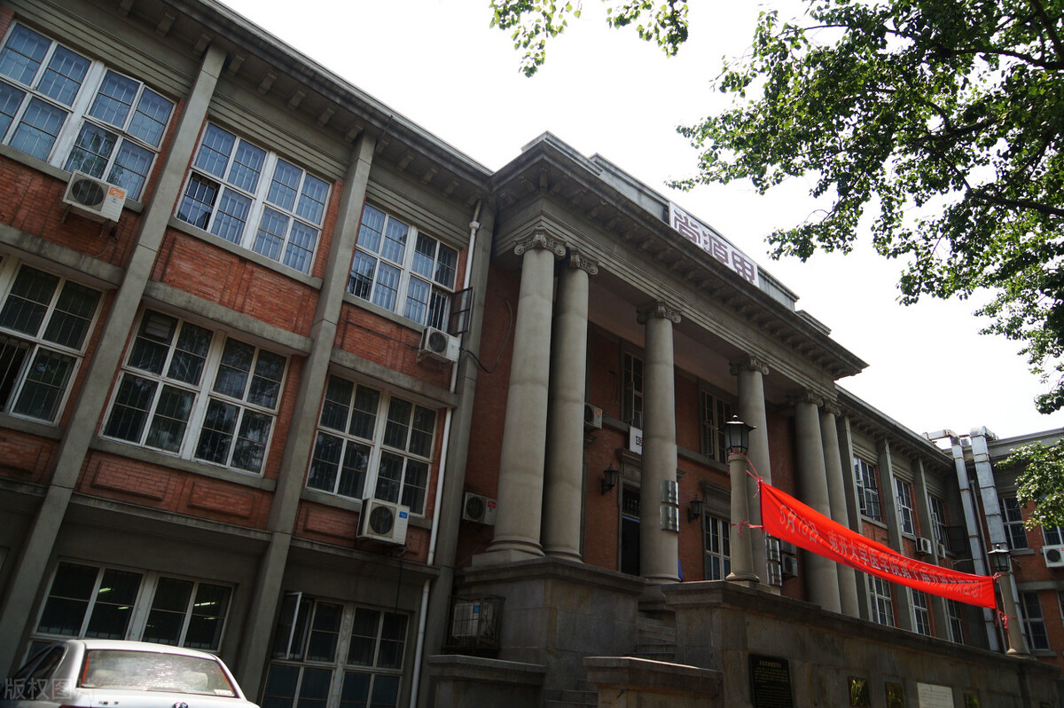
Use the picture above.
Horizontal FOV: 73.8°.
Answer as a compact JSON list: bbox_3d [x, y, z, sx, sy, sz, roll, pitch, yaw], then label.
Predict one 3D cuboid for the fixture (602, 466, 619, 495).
[{"bbox_3d":[1.907,3.111,17.534,0.310,0.690,0.410,24,-32,-35],"label":"fixture"}]

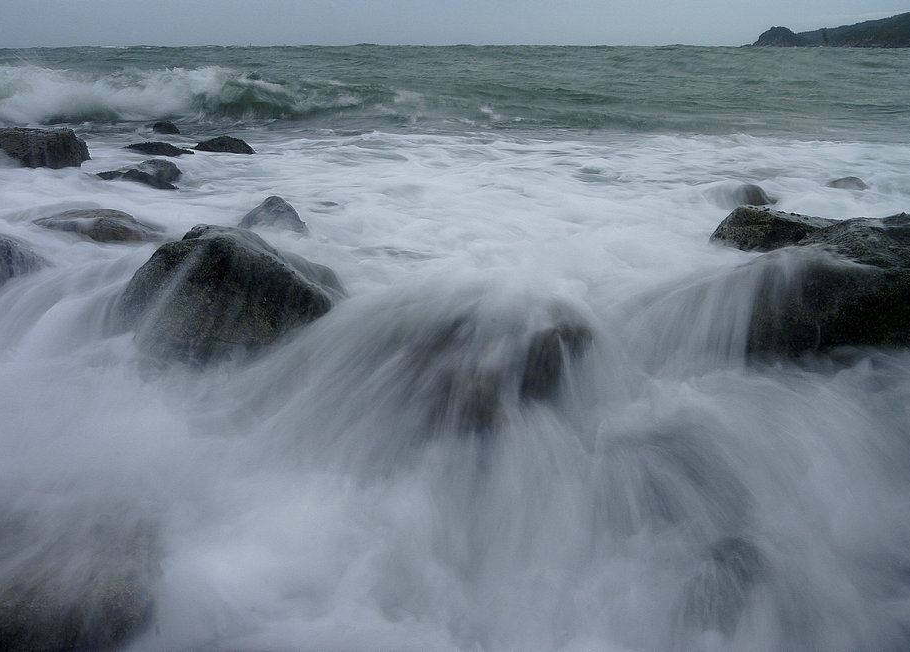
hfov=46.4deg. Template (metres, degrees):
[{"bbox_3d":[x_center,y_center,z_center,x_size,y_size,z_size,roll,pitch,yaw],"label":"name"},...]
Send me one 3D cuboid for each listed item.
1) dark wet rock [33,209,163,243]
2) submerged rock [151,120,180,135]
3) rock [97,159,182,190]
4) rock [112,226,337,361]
[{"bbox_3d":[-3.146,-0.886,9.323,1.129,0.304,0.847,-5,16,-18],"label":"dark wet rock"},{"bbox_3d":[-5.498,-3.736,20.123,0.530,0.320,0.424,-4,15,-15],"label":"submerged rock"},{"bbox_3d":[-3.730,-1.767,12.500,0.983,0.415,0.738,-4,15,-16],"label":"rock"},{"bbox_3d":[-1.327,-0.241,6.106,1.281,0.707,1.089,-3,15,-12],"label":"rock"}]

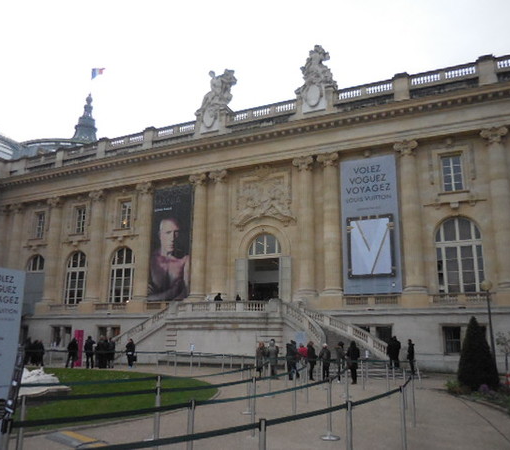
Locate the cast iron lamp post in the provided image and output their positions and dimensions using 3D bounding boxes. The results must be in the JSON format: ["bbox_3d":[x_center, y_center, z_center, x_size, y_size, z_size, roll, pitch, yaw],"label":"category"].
[{"bbox_3d":[9.523,4.315,19.522,0.460,4.279,0.460,-6,-13,25],"label":"cast iron lamp post"}]

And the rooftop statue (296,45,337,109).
[{"bbox_3d":[4.629,-10.785,36.056,2.850,5.700,1.800,-6,-15,25],"label":"rooftop statue"}]

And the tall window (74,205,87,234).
[{"bbox_3d":[-16.054,-0.471,44.814,1.402,2.751,0.200,-6,-13,25],"label":"tall window"}]

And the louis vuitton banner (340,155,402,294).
[{"bbox_3d":[7.658,0.109,32.150,3.725,9.123,0.150,-6,-13,25],"label":"louis vuitton banner"}]

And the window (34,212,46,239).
[{"bbox_3d":[-20.812,0.024,47.032,1.439,2.756,0.200,-6,-13,25],"label":"window"}]

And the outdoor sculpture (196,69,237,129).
[{"bbox_3d":[-3.334,-10.467,40.952,3.000,5.168,2.000,-6,-13,25],"label":"outdoor sculpture"}]

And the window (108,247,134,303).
[{"bbox_3d":[-11.394,4.315,41.466,2.758,4.888,0.250,-6,-13,25],"label":"window"}]

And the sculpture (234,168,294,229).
[{"bbox_3d":[0.770,-1.915,36.453,4.907,4.347,0.600,-6,-13,25],"label":"sculpture"}]

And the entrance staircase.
[{"bbox_3d":[-1.166,6.847,30.168,18.300,4.000,5.700,-6,-15,25],"label":"entrance staircase"}]

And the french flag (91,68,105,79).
[{"bbox_3d":[-32.657,-31.614,101.268,3.100,2.200,0.400,6,-14,-19],"label":"french flag"}]

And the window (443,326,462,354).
[{"bbox_3d":[11.611,6.792,28.575,0.988,1.566,0.200,-6,-13,25],"label":"window"}]

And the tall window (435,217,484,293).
[{"bbox_3d":[12.504,1.789,29.664,2.650,4.700,0.300,-6,-15,25],"label":"tall window"}]

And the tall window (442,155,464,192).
[{"bbox_3d":[12.502,-3.314,30.654,1.220,2.600,0.250,-6,-15,25],"label":"tall window"}]

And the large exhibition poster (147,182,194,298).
[{"bbox_3d":[-6.644,1.388,38.342,3.700,9.200,0.080,-6,-15,25],"label":"large exhibition poster"}]

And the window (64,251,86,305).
[{"bbox_3d":[-15.632,4.596,42.827,2.650,4.700,0.300,-6,-15,25],"label":"window"}]

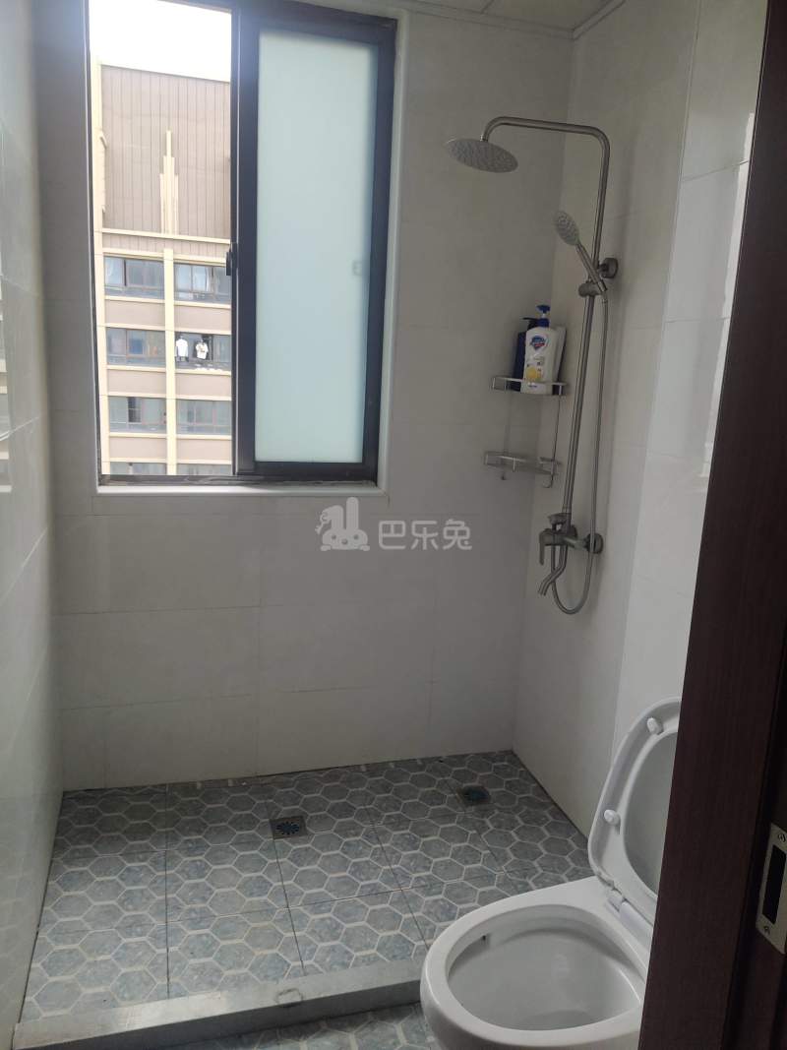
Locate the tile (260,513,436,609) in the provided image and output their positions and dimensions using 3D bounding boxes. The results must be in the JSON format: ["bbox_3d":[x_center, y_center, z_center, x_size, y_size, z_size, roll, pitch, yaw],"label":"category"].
[{"bbox_3d":[-0.132,0.112,2.476,0.600,0.300,0.010,0,12,-16],"label":"tile"}]

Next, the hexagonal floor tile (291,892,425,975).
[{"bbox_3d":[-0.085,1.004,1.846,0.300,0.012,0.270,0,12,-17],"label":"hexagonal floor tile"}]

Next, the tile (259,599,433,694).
[{"bbox_3d":[-0.148,0.402,2.535,0.600,0.300,0.012,0,12,-18],"label":"tile"}]

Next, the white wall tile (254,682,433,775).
[{"bbox_3d":[-0.165,0.691,2.594,0.600,0.290,0.012,0,12,-18],"label":"white wall tile"}]

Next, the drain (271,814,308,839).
[{"bbox_3d":[-0.313,0.907,2.264,0.100,0.012,0.100,0,12,-17],"label":"drain"}]

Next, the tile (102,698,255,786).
[{"bbox_3d":[-0.678,0.691,2.425,0.480,0.283,0.012,0,12,-18],"label":"tile"}]

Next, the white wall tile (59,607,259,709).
[{"bbox_3d":[-0.718,0.406,2.349,0.600,0.300,0.012,0,12,-18],"label":"white wall tile"}]

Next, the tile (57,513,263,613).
[{"bbox_3d":[-0.701,0.113,2.289,0.600,0.300,0.012,0,12,-18],"label":"tile"}]

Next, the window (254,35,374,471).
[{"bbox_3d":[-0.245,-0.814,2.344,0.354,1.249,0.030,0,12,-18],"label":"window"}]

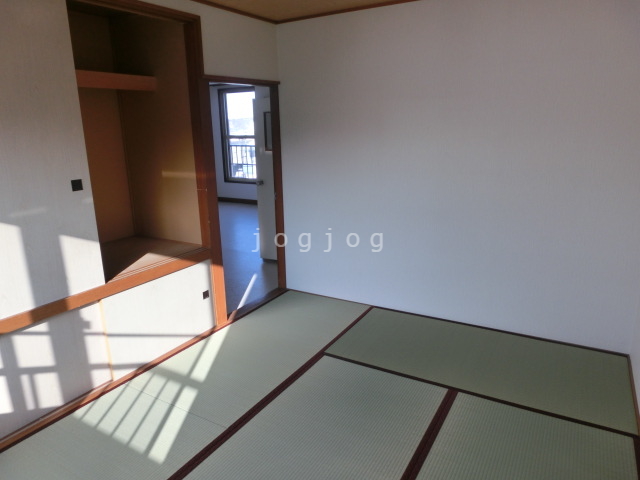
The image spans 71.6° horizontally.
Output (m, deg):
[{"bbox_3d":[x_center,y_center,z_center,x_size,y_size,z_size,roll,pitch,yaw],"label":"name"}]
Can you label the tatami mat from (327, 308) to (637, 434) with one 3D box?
[{"bbox_3d":[1.022,0.798,2.989,1.790,0.050,0.930,7,17,30],"label":"tatami mat"}]

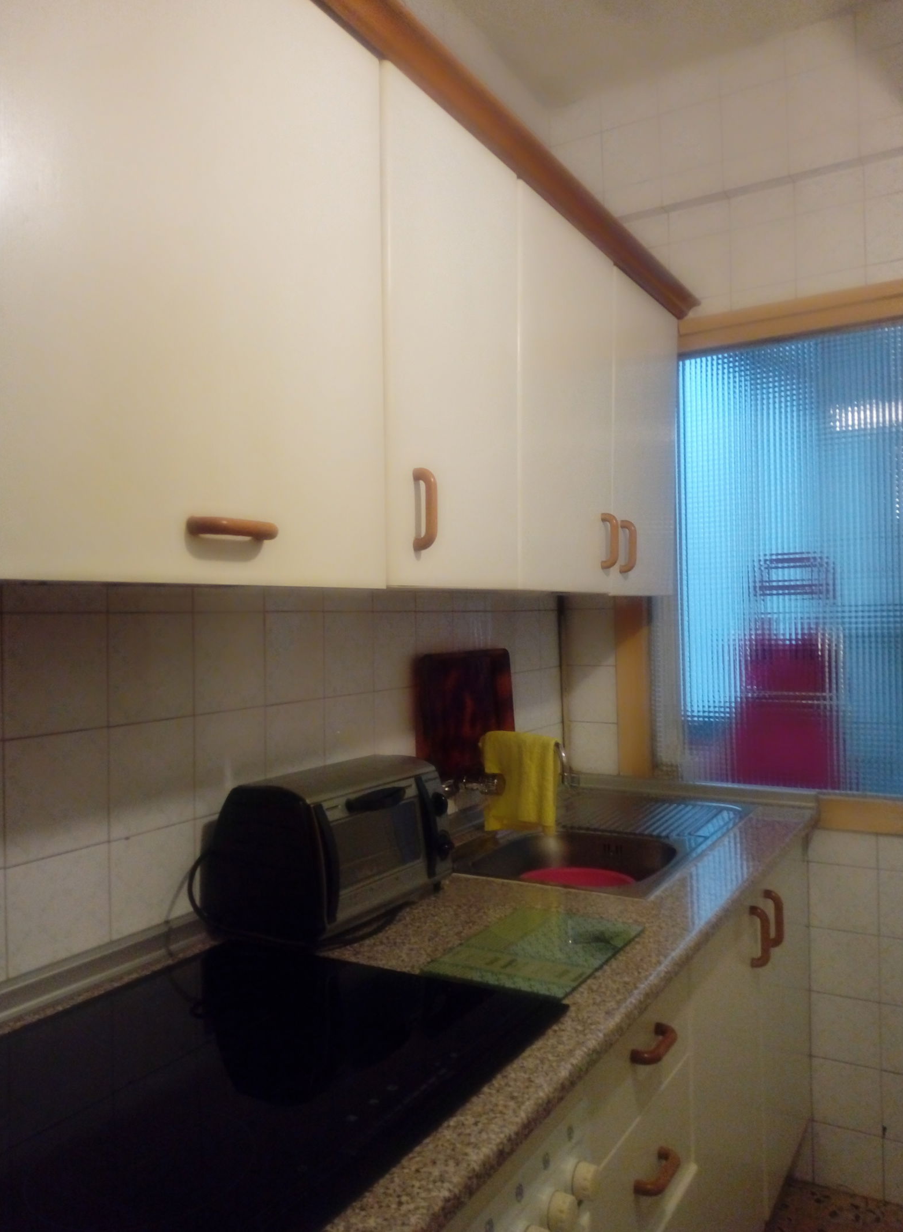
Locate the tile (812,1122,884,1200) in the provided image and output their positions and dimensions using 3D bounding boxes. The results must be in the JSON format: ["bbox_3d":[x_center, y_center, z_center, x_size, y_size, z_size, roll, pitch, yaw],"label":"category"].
[{"bbox_3d":[0.915,1.252,2.218,0.151,0.143,0.010,-1,0,30],"label":"tile"}]

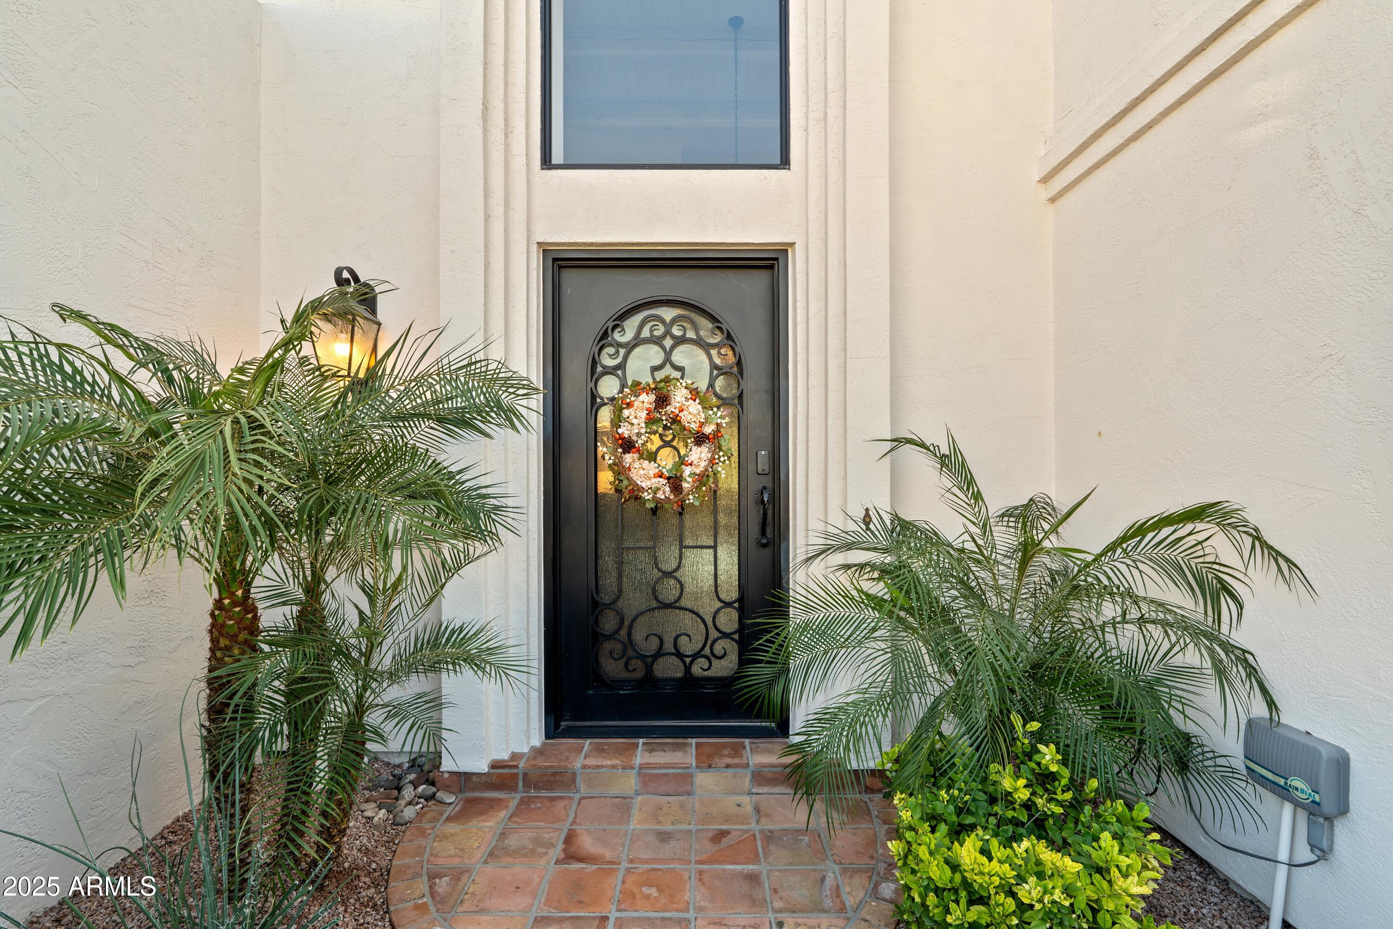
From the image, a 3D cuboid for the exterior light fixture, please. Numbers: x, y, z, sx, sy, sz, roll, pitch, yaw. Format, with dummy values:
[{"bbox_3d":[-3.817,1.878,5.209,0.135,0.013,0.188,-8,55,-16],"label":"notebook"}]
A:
[{"bbox_3d":[-1.418,-0.558,2.530,0.180,0.480,0.260,0,0,0],"label":"exterior light fixture"}]

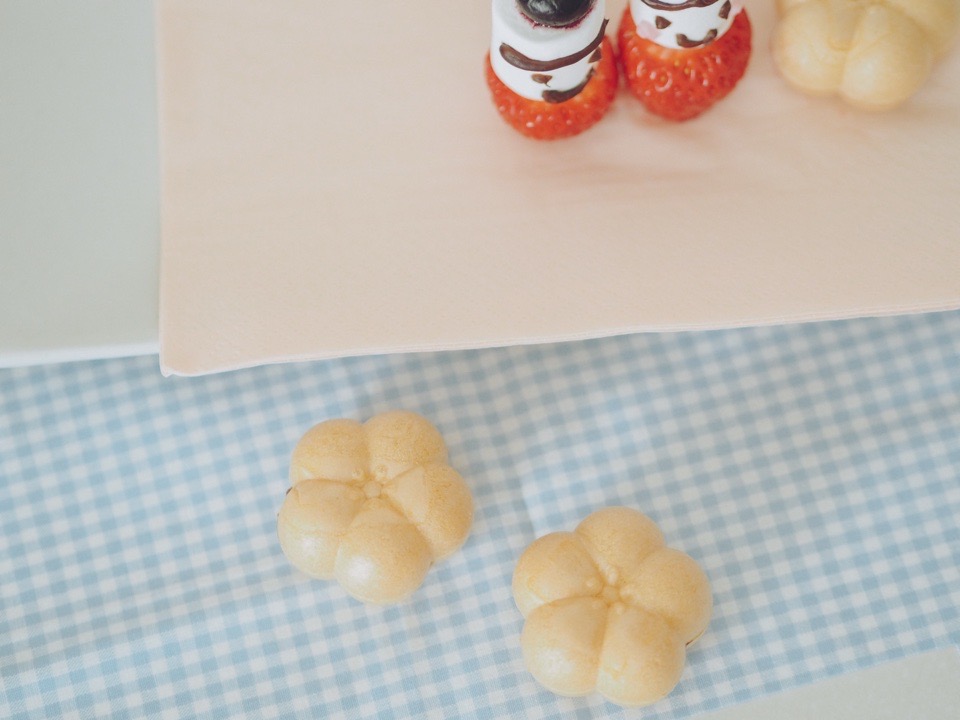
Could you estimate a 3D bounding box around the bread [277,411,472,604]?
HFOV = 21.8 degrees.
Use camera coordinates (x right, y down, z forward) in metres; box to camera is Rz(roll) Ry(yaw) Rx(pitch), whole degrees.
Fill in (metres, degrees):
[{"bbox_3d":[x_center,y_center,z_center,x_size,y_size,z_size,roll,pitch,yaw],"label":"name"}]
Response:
[{"bbox_3d":[-0.026,0.036,0.613,0.048,0.026,0.047,0,66,1],"label":"bread"}]

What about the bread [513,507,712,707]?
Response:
[{"bbox_3d":[0.032,0.059,0.602,0.048,0.026,0.047,10,67,5],"label":"bread"}]

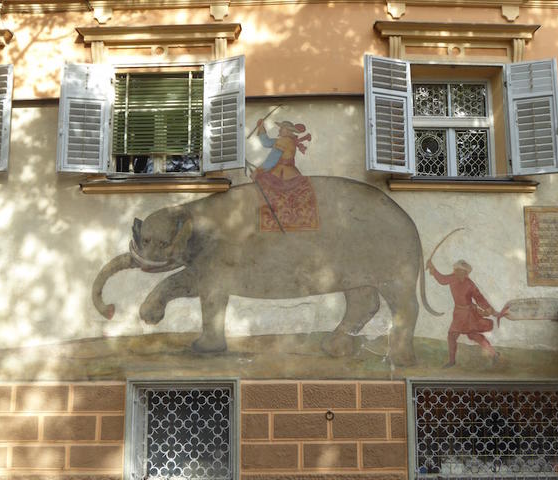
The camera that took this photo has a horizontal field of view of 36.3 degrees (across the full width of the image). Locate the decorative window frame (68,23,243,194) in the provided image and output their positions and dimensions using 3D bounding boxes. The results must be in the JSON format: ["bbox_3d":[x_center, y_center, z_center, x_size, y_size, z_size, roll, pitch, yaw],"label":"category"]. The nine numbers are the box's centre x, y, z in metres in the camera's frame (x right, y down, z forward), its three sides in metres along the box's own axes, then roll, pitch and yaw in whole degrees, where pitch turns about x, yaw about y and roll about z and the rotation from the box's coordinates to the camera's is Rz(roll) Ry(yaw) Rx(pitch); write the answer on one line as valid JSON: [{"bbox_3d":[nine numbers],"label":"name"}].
[{"bbox_3d":[-1.391,-1.496,9.747,1.953,1.967,0.306,0,-10,2],"label":"decorative window frame"}]

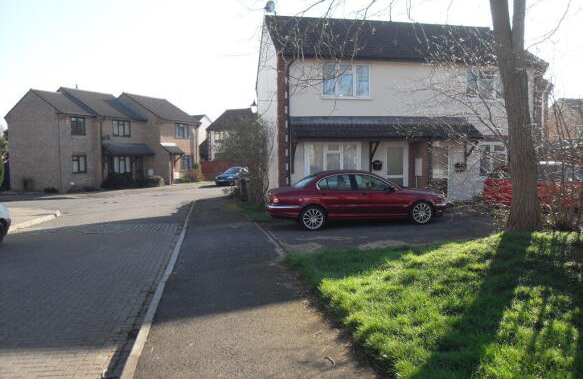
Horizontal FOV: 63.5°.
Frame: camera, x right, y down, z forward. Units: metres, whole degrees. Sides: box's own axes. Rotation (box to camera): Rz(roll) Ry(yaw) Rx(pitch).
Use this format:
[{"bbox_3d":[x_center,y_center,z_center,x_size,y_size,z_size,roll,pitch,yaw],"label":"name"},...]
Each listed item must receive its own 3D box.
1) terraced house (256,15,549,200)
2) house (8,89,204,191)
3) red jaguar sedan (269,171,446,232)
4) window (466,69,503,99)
[{"bbox_3d":[3.996,-3.497,20.306,10.306,7.504,7.700,-1,4,-10],"label":"terraced house"},{"bbox_3d":[-14.070,-3.878,37.132,7.400,7.300,12.800,1,4,25],"label":"house"},{"bbox_3d":[1.696,0.210,12.180,4.680,1.395,1.790,-2,4,-8],"label":"red jaguar sedan"},{"bbox_3d":[7.274,-3.903,17.561,1.680,1.160,0.140,-1,4,-10],"label":"window"}]

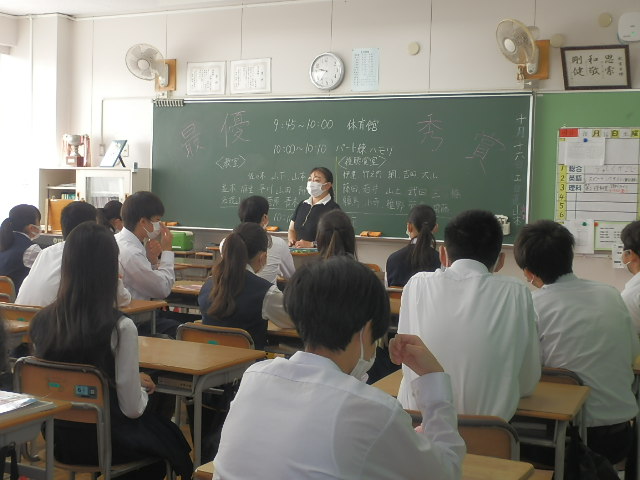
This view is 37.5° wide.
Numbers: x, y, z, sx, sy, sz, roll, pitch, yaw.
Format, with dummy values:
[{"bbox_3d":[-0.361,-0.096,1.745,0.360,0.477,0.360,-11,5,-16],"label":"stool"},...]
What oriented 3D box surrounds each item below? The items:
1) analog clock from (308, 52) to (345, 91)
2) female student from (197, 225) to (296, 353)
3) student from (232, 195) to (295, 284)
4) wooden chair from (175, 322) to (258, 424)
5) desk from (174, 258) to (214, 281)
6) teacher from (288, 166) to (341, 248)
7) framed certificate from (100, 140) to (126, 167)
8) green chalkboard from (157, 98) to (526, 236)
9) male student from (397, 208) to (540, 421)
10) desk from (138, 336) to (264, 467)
[{"bbox_3d":[0.064,-1.450,8.097,0.325,0.325,0.050,3,5,25],"label":"analog clock"},{"bbox_3d":[-0.264,0.501,4.115,0.460,1.180,0.680,3,5,25],"label":"female student"},{"bbox_3d":[-0.383,0.329,5.916,0.470,1.250,0.680,3,5,25],"label":"student"},{"bbox_3d":[-0.314,0.721,3.964,0.380,0.760,0.460,3,5,25],"label":"wooden chair"},{"bbox_3d":[-0.981,0.515,6.893,0.650,0.710,0.430,3,5,25],"label":"desk"},{"bbox_3d":[-0.026,0.155,7.134,0.450,1.430,0.360,3,5,25],"label":"teacher"},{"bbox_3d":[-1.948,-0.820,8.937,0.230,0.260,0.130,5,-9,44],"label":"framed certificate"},{"bbox_3d":[0.021,-0.640,8.174,3.600,1.200,0.070,3,5,25],"label":"green chalkboard"},{"bbox_3d":[0.466,0.559,2.790,0.460,1.290,0.680,3,5,19],"label":"male student"},{"bbox_3d":[-0.605,0.773,3.535,0.650,0.710,0.430,3,5,25],"label":"desk"}]

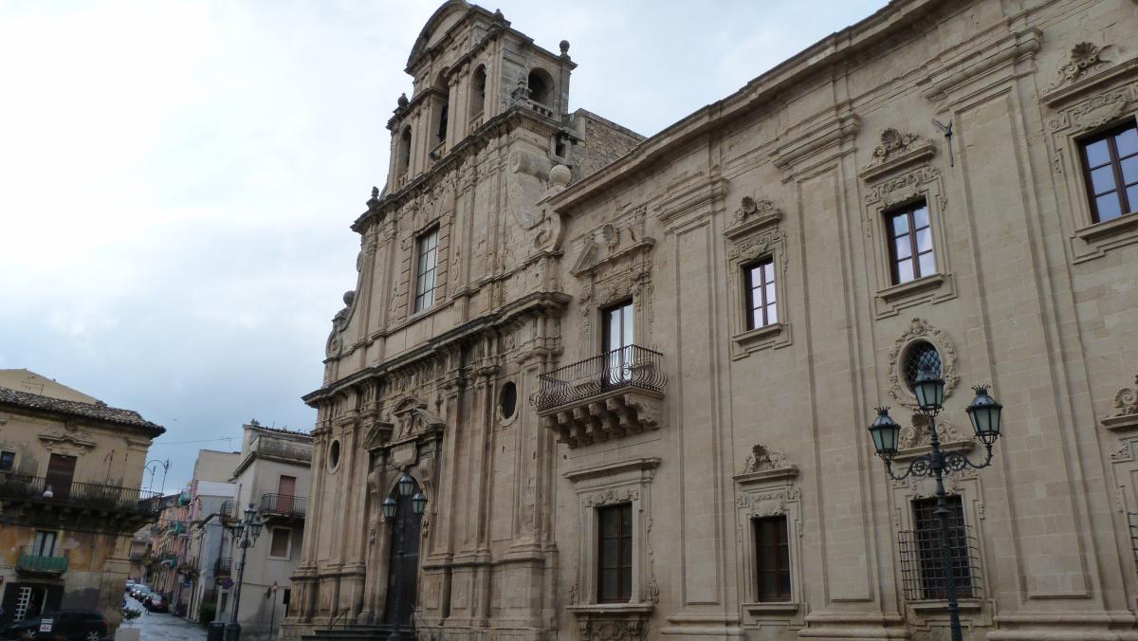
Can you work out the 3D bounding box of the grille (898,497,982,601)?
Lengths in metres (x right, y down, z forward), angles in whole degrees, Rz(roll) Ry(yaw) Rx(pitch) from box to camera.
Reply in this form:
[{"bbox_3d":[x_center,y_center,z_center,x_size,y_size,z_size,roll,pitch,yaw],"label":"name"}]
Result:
[{"bbox_3d":[6.298,3.901,14.652,0.350,1.679,1.316,16,-24,-36],"label":"grille"}]

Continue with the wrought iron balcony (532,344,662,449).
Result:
[{"bbox_3d":[0.666,2.113,22.416,1.300,1.910,3.820,16,-24,-37],"label":"wrought iron balcony"}]

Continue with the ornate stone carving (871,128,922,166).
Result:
[{"bbox_3d":[6.706,-3.551,17.584,0.300,0.610,1.180,16,-24,-37],"label":"ornate stone carving"}]

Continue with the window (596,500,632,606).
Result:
[{"bbox_3d":[1.250,6.044,22.259,0.200,2.459,1.448,16,-24,-36],"label":"window"}]

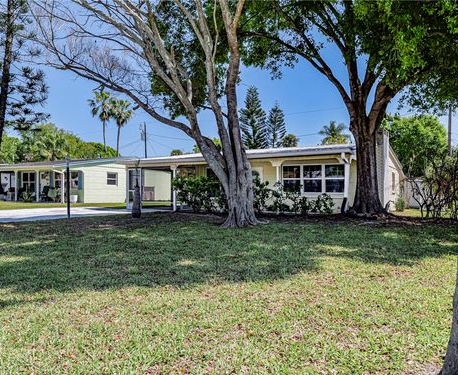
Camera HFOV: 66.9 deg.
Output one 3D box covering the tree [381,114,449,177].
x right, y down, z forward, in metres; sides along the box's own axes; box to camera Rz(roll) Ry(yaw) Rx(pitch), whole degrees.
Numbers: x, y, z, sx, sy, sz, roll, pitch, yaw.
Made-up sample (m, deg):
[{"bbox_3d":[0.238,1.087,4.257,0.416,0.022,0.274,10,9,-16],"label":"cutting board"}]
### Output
[{"bbox_3d":[15.880,-2.600,30.000,6.500,7.600,6.500,0,0,0],"label":"tree"}]

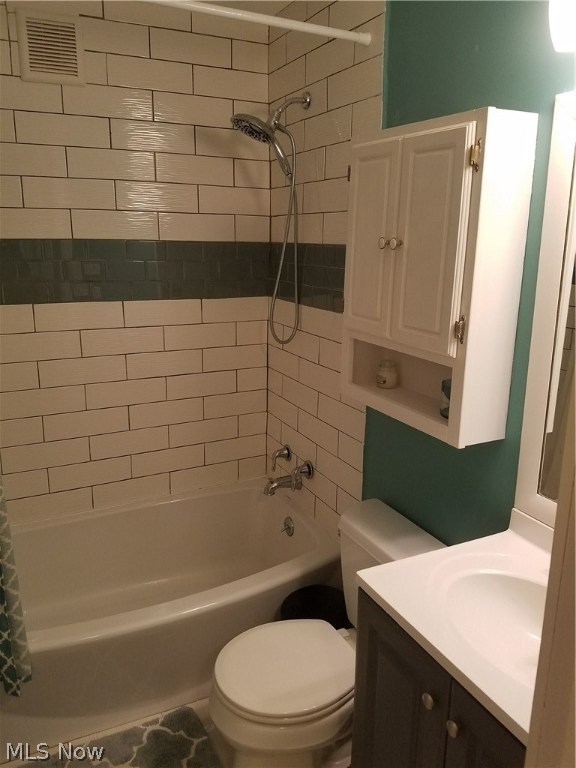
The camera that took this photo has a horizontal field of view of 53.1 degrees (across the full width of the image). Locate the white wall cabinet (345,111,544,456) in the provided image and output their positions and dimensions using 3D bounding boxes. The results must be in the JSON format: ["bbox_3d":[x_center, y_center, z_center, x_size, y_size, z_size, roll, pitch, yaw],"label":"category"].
[{"bbox_3d":[0.347,-0.271,1.513,0.162,0.741,0.511,-7,16,-26],"label":"white wall cabinet"}]

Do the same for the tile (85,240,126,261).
[{"bbox_3d":[-0.694,-0.510,2.210,0.146,0.075,0.010,-7,16,-26],"label":"tile"}]

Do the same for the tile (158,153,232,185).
[{"bbox_3d":[-0.364,-0.847,2.291,0.322,0.106,0.010,-7,16,-26],"label":"tile"}]

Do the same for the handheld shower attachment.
[{"bbox_3d":[-0.066,-0.560,2.013,0.286,0.870,0.145,-7,16,-26],"label":"handheld shower attachment"}]

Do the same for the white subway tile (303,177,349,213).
[{"bbox_3d":[0.126,-0.624,1.920,0.010,0.099,0.299,-6,16,-26],"label":"white subway tile"}]

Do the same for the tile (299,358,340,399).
[{"bbox_3d":[0.117,-0.021,2.106,0.010,0.101,0.304,-6,16,-25],"label":"tile"}]

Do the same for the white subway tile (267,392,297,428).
[{"bbox_3d":[-0.018,0.107,2.390,0.010,0.099,0.295,-6,16,-26],"label":"white subway tile"}]

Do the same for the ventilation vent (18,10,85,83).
[{"bbox_3d":[-0.779,-1.107,1.902,0.193,0.207,0.020,-7,16,-26],"label":"ventilation vent"}]

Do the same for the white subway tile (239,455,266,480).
[{"bbox_3d":[-0.157,0.377,2.594,0.141,0.094,0.010,-6,16,-25],"label":"white subway tile"}]

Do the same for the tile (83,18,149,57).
[{"bbox_3d":[-0.603,-1.176,1.953,0.270,0.101,0.010,-6,16,-25],"label":"tile"}]

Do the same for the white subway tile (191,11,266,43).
[{"bbox_3d":[-0.206,-1.320,2.116,0.294,0.101,0.010,-6,16,-25],"label":"white subway tile"}]

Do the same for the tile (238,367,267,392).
[{"bbox_3d":[-0.153,-0.019,2.488,0.142,0.101,0.010,-7,16,-26],"label":"tile"}]

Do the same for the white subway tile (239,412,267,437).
[{"bbox_3d":[-0.162,0.190,2.673,0.144,0.106,0.010,-7,16,-26],"label":"white subway tile"}]

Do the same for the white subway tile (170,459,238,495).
[{"bbox_3d":[-0.365,0.409,2.538,0.310,0.102,0.010,-7,16,-26],"label":"white subway tile"}]

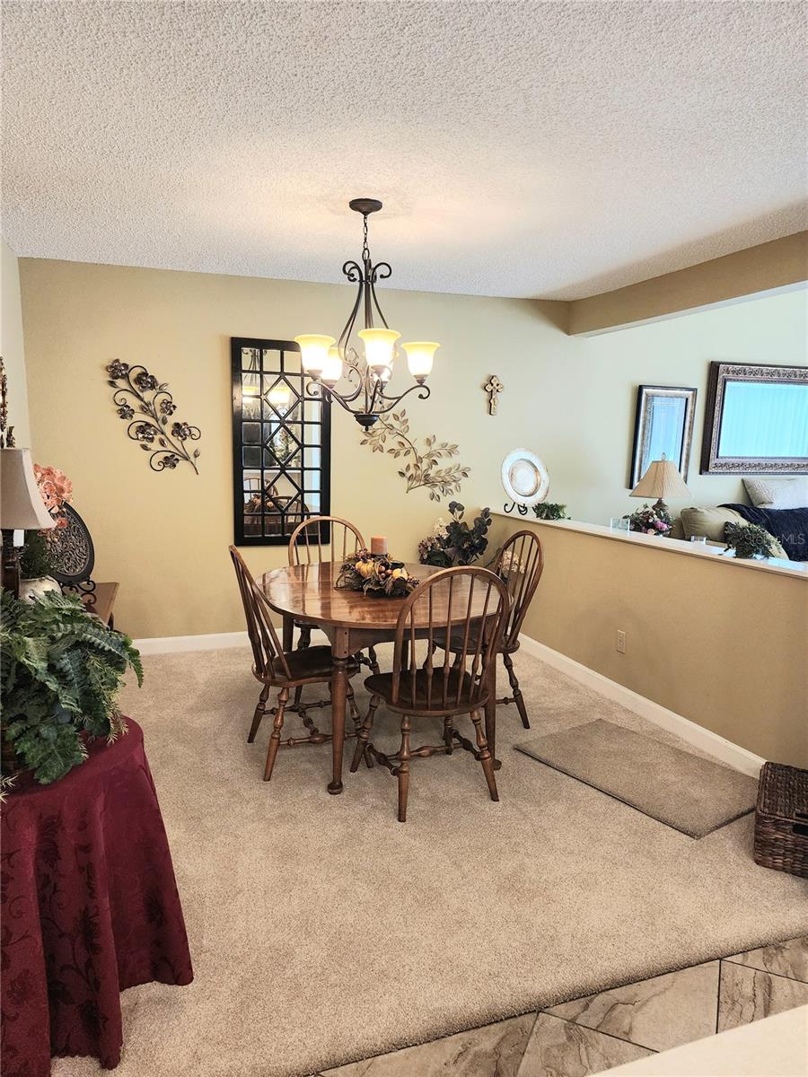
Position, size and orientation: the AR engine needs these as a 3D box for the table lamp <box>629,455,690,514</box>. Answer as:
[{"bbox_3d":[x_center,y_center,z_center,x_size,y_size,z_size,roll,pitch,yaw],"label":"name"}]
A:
[{"bbox_3d":[1.988,-0.310,5.534,0.460,0.700,0.460,-2,8,-20],"label":"table lamp"}]

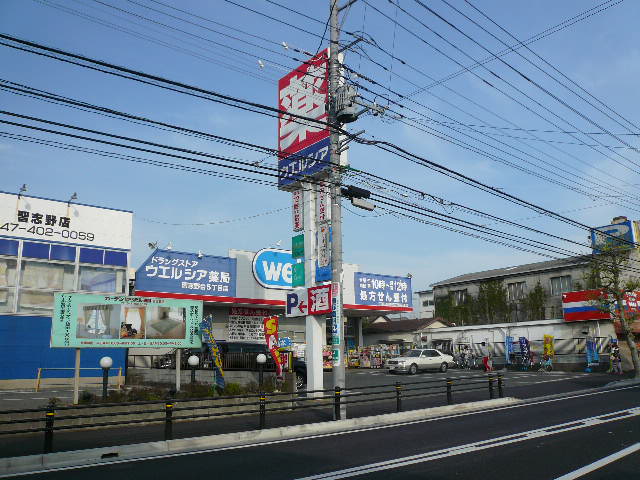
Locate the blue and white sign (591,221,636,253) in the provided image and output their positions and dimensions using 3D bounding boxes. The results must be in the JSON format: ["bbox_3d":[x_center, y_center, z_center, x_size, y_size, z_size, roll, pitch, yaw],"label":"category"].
[{"bbox_3d":[18.108,-0.097,31.846,0.500,1.591,2.510,8,-15,-37],"label":"blue and white sign"}]

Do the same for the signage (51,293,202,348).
[{"bbox_3d":[-4.293,1.914,11.996,3.469,1.143,0.120,9,-16,-39],"label":"signage"}]

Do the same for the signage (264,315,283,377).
[{"bbox_3d":[-1.277,2.893,14.215,0.550,1.655,0.250,-5,-13,18],"label":"signage"}]

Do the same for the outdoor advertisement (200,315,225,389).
[{"bbox_3d":[-2.646,2.753,12.800,0.550,1.800,0.250,2,-13,-11],"label":"outdoor advertisement"}]

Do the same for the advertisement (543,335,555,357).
[{"bbox_3d":[15.265,7.169,34.500,0.550,1.800,0.120,-10,-15,37],"label":"advertisement"}]

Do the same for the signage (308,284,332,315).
[{"bbox_3d":[-0.001,1.932,16.654,0.200,0.855,0.969,9,-15,-37],"label":"signage"}]

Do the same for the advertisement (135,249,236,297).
[{"bbox_3d":[-7.102,1.883,28.208,5.538,2.168,0.250,9,-15,-37],"label":"advertisement"}]

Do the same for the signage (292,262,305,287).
[{"bbox_3d":[-0.750,1.236,18.215,0.120,0.805,0.590,9,-15,-37],"label":"signage"}]

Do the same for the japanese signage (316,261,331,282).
[{"bbox_3d":[0.136,1.035,17.074,0.150,0.656,0.628,9,-15,-37],"label":"japanese signage"}]

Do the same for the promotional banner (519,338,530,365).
[{"bbox_3d":[13.625,7.410,34.500,0.550,1.800,0.120,-10,-15,36],"label":"promotional banner"}]

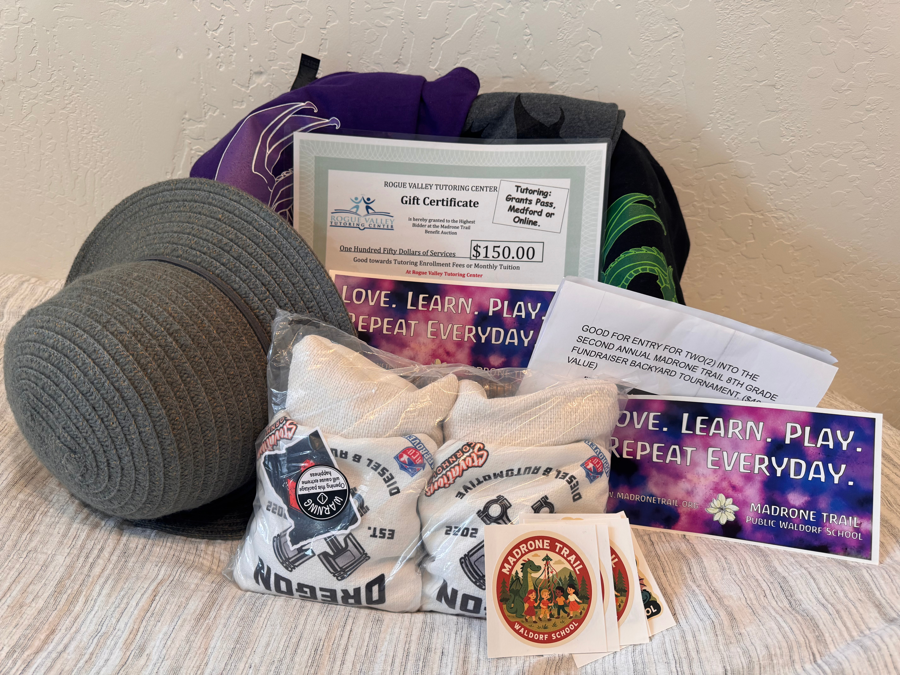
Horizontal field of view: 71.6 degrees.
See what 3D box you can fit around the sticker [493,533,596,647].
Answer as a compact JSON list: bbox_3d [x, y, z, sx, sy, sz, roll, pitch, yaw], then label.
[{"bbox_3d":[0.061,0.160,0.399,0.070,0.003,0.070,3,71,-10],"label":"sticker"}]

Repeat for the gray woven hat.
[{"bbox_3d":[-0.213,0.041,0.426,0.286,0.286,0.116,11,18,19],"label":"gray woven hat"}]

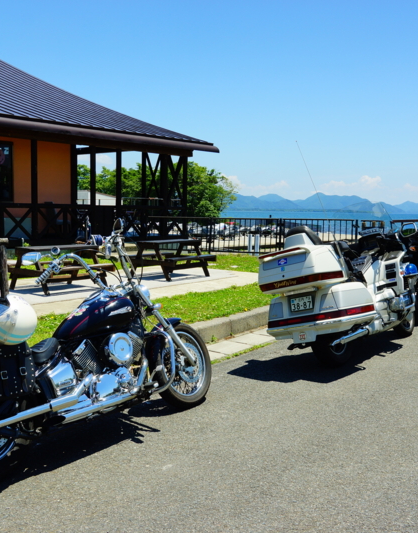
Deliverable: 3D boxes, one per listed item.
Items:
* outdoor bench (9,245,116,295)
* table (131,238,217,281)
[{"bbox_3d":[-2.392,0.023,9.682,1.390,0.700,1.450,5,7,36],"label":"outdoor bench"},{"bbox_3d":[-0.786,-0.141,11.709,1.390,0.700,1.450,5,7,36],"label":"table"}]

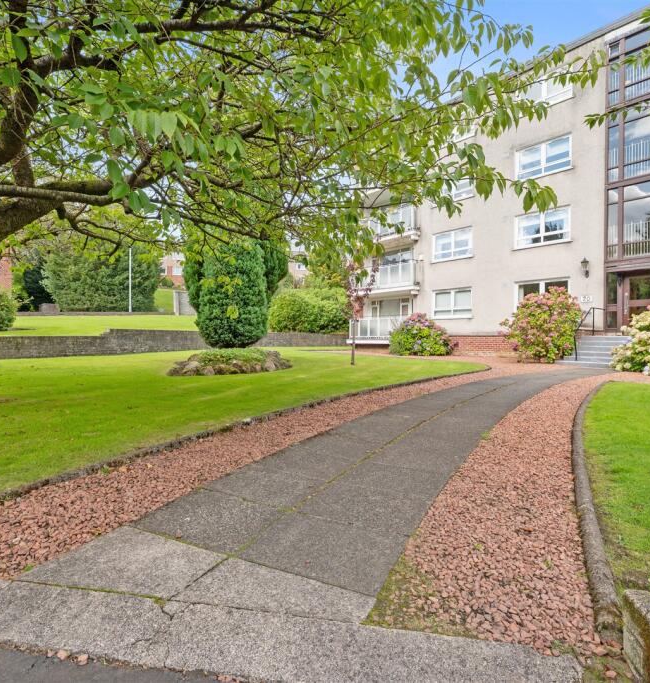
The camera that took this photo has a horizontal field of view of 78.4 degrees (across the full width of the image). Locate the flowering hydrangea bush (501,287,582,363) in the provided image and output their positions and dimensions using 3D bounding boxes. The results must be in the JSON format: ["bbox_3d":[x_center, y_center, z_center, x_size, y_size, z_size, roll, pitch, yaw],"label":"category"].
[{"bbox_3d":[7.663,-0.570,14.066,2.100,2.540,2.400,1,0,-44],"label":"flowering hydrangea bush"}]

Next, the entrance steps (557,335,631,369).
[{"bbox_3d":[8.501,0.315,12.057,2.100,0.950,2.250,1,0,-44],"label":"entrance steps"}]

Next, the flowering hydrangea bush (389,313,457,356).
[{"bbox_3d":[4.426,-0.340,17.898,2.300,1.880,2.750,1,0,-44],"label":"flowering hydrangea bush"}]

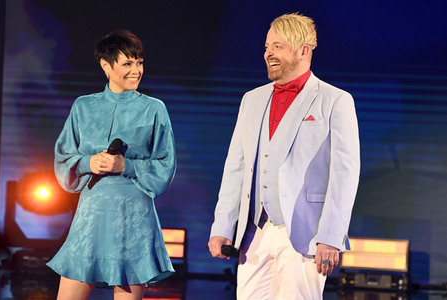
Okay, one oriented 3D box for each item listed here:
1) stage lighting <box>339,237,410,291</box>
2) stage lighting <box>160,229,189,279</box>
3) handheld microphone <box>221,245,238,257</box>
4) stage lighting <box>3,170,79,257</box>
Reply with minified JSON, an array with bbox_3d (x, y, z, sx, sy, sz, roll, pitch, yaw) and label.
[{"bbox_3d":[0.924,0.696,23.600,0.420,0.310,0.240,3,3,0],"label":"stage lighting"},{"bbox_3d":[-0.429,0.632,23.800,0.420,0.310,0.240,3,3,0],"label":"stage lighting"},{"bbox_3d":[0.008,0.396,15.200,0.050,0.050,0.250,6,1,-18],"label":"handheld microphone"},{"bbox_3d":[-1.113,0.422,23.900,0.475,0.580,0.380,3,3,0],"label":"stage lighting"}]

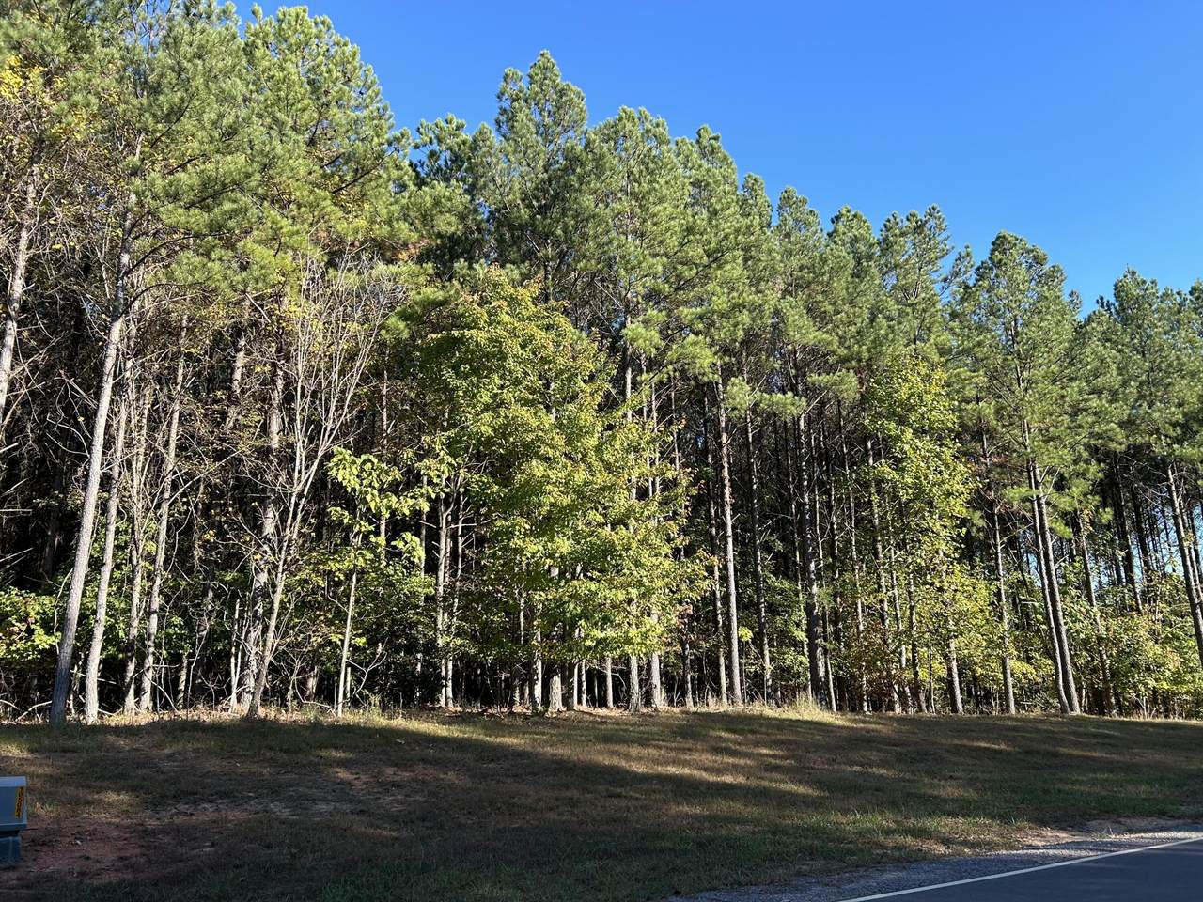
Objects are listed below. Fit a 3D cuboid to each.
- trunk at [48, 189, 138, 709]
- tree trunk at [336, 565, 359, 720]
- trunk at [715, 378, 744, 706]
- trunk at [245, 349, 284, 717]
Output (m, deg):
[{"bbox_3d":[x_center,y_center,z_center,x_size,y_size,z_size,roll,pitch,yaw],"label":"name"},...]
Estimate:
[{"bbox_3d":[-11.760,-0.230,21.093,0.534,12.577,0.360,-1,-15,0],"label":"trunk"},{"bbox_3d":[-6.050,4.480,21.437,0.256,3.452,0.130,-1,-15,0],"label":"tree trunk"},{"bbox_3d":[3.975,2.589,28.311,0.304,10.355,0.260,-1,-15,0],"label":"trunk"},{"bbox_3d":[-8.837,1.851,23.722,0.438,9.650,0.340,-1,-15,0],"label":"trunk"}]

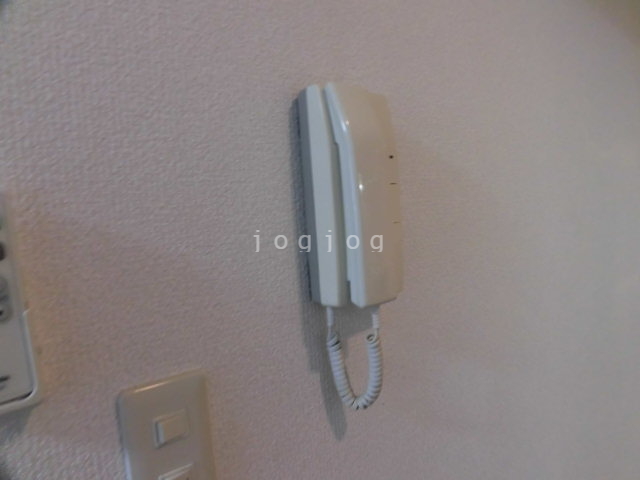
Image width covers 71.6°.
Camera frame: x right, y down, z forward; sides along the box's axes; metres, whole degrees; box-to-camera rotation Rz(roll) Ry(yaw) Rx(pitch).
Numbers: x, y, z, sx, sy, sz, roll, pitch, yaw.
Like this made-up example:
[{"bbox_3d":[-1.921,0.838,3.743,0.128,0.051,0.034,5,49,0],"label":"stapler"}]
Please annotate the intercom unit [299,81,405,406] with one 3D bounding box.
[{"bbox_3d":[0.044,0.011,0.436,0.096,0.311,0.053,-8,8,-34],"label":"intercom unit"}]

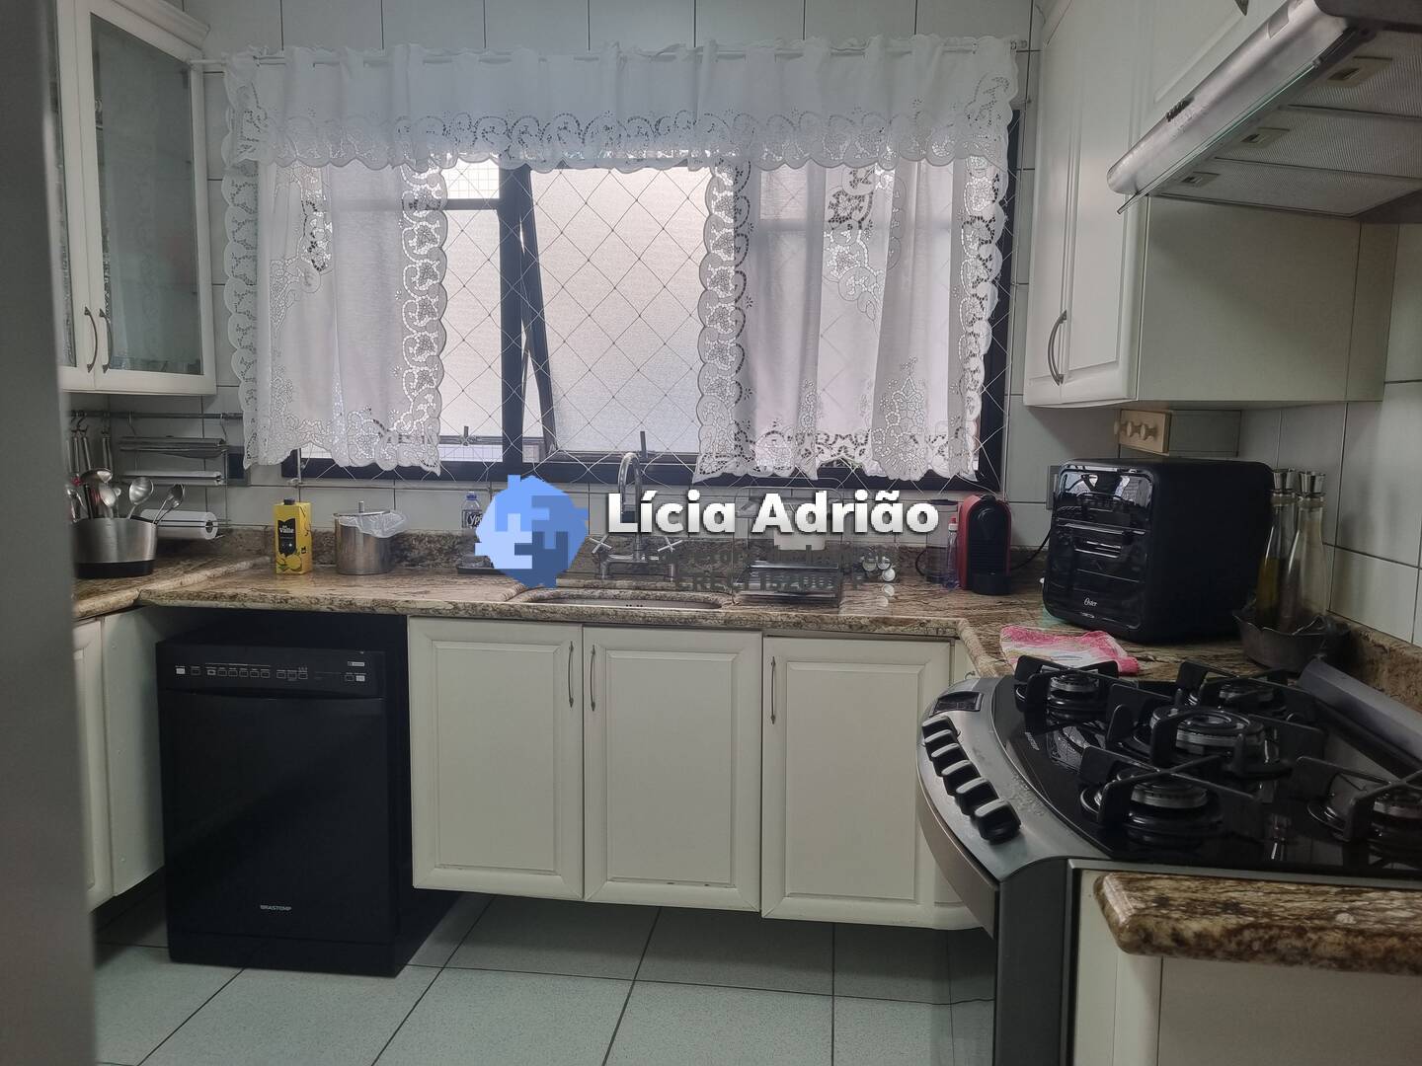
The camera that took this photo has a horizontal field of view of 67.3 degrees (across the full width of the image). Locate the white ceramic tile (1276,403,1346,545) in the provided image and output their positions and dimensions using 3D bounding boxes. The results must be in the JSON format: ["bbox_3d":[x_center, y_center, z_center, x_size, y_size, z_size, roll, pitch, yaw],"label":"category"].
[{"bbox_3d":[1.230,-0.145,2.203,0.010,0.308,0.302,1,7,7],"label":"white ceramic tile"}]

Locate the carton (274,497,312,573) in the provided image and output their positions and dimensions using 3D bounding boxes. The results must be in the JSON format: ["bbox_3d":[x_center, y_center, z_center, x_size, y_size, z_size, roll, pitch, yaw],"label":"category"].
[{"bbox_3d":[-1.216,0.009,3.119,0.075,0.213,0.070,1,7,7],"label":"carton"}]

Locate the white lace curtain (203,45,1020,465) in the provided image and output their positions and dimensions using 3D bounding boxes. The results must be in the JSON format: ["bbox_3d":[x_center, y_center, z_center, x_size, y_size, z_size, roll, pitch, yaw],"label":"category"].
[{"bbox_3d":[-0.315,-0.757,3.027,2.230,1.180,0.090,1,7,7],"label":"white lace curtain"}]

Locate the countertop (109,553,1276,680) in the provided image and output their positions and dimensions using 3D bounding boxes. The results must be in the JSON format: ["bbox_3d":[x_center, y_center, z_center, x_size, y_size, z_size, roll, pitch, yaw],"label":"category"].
[{"bbox_3d":[-0.098,0.197,2.498,2.665,0.040,1.088,1,6,7],"label":"countertop"}]

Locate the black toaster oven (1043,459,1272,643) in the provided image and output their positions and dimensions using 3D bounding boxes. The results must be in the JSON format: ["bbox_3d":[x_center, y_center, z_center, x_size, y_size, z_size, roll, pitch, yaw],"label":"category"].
[{"bbox_3d":[1.000,0.027,2.416,0.329,0.374,0.324,-2,7,-22],"label":"black toaster oven"}]

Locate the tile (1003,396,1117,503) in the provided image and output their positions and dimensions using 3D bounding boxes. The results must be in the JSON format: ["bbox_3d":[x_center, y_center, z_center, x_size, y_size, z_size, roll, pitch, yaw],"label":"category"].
[{"bbox_3d":[0.970,-0.229,2.946,0.300,0.300,0.010,1,6,6],"label":"tile"}]

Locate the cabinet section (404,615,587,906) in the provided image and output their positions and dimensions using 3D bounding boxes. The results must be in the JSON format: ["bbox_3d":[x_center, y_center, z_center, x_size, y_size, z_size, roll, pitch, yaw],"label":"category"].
[{"bbox_3d":[-0.516,0.549,2.926,0.450,0.710,0.450,1,6,6],"label":"cabinet section"}]

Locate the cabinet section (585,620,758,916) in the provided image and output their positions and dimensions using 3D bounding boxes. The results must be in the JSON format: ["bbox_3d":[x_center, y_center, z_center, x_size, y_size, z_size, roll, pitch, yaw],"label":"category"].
[{"bbox_3d":[-0.069,0.564,2.876,0.450,0.710,0.450,1,6,6],"label":"cabinet section"}]

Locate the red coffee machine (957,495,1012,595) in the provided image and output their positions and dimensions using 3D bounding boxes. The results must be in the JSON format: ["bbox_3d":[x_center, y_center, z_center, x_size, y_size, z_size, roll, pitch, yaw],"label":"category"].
[{"bbox_3d":[0.731,0.034,2.856,0.125,0.256,0.250,1,6,6],"label":"red coffee machine"}]

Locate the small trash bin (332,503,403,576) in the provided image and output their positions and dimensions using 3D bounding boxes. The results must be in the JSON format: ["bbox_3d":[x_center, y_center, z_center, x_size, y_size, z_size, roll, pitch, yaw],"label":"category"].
[{"bbox_3d":[-1.020,0.013,3.152,0.175,0.205,0.168,1,7,7],"label":"small trash bin"}]

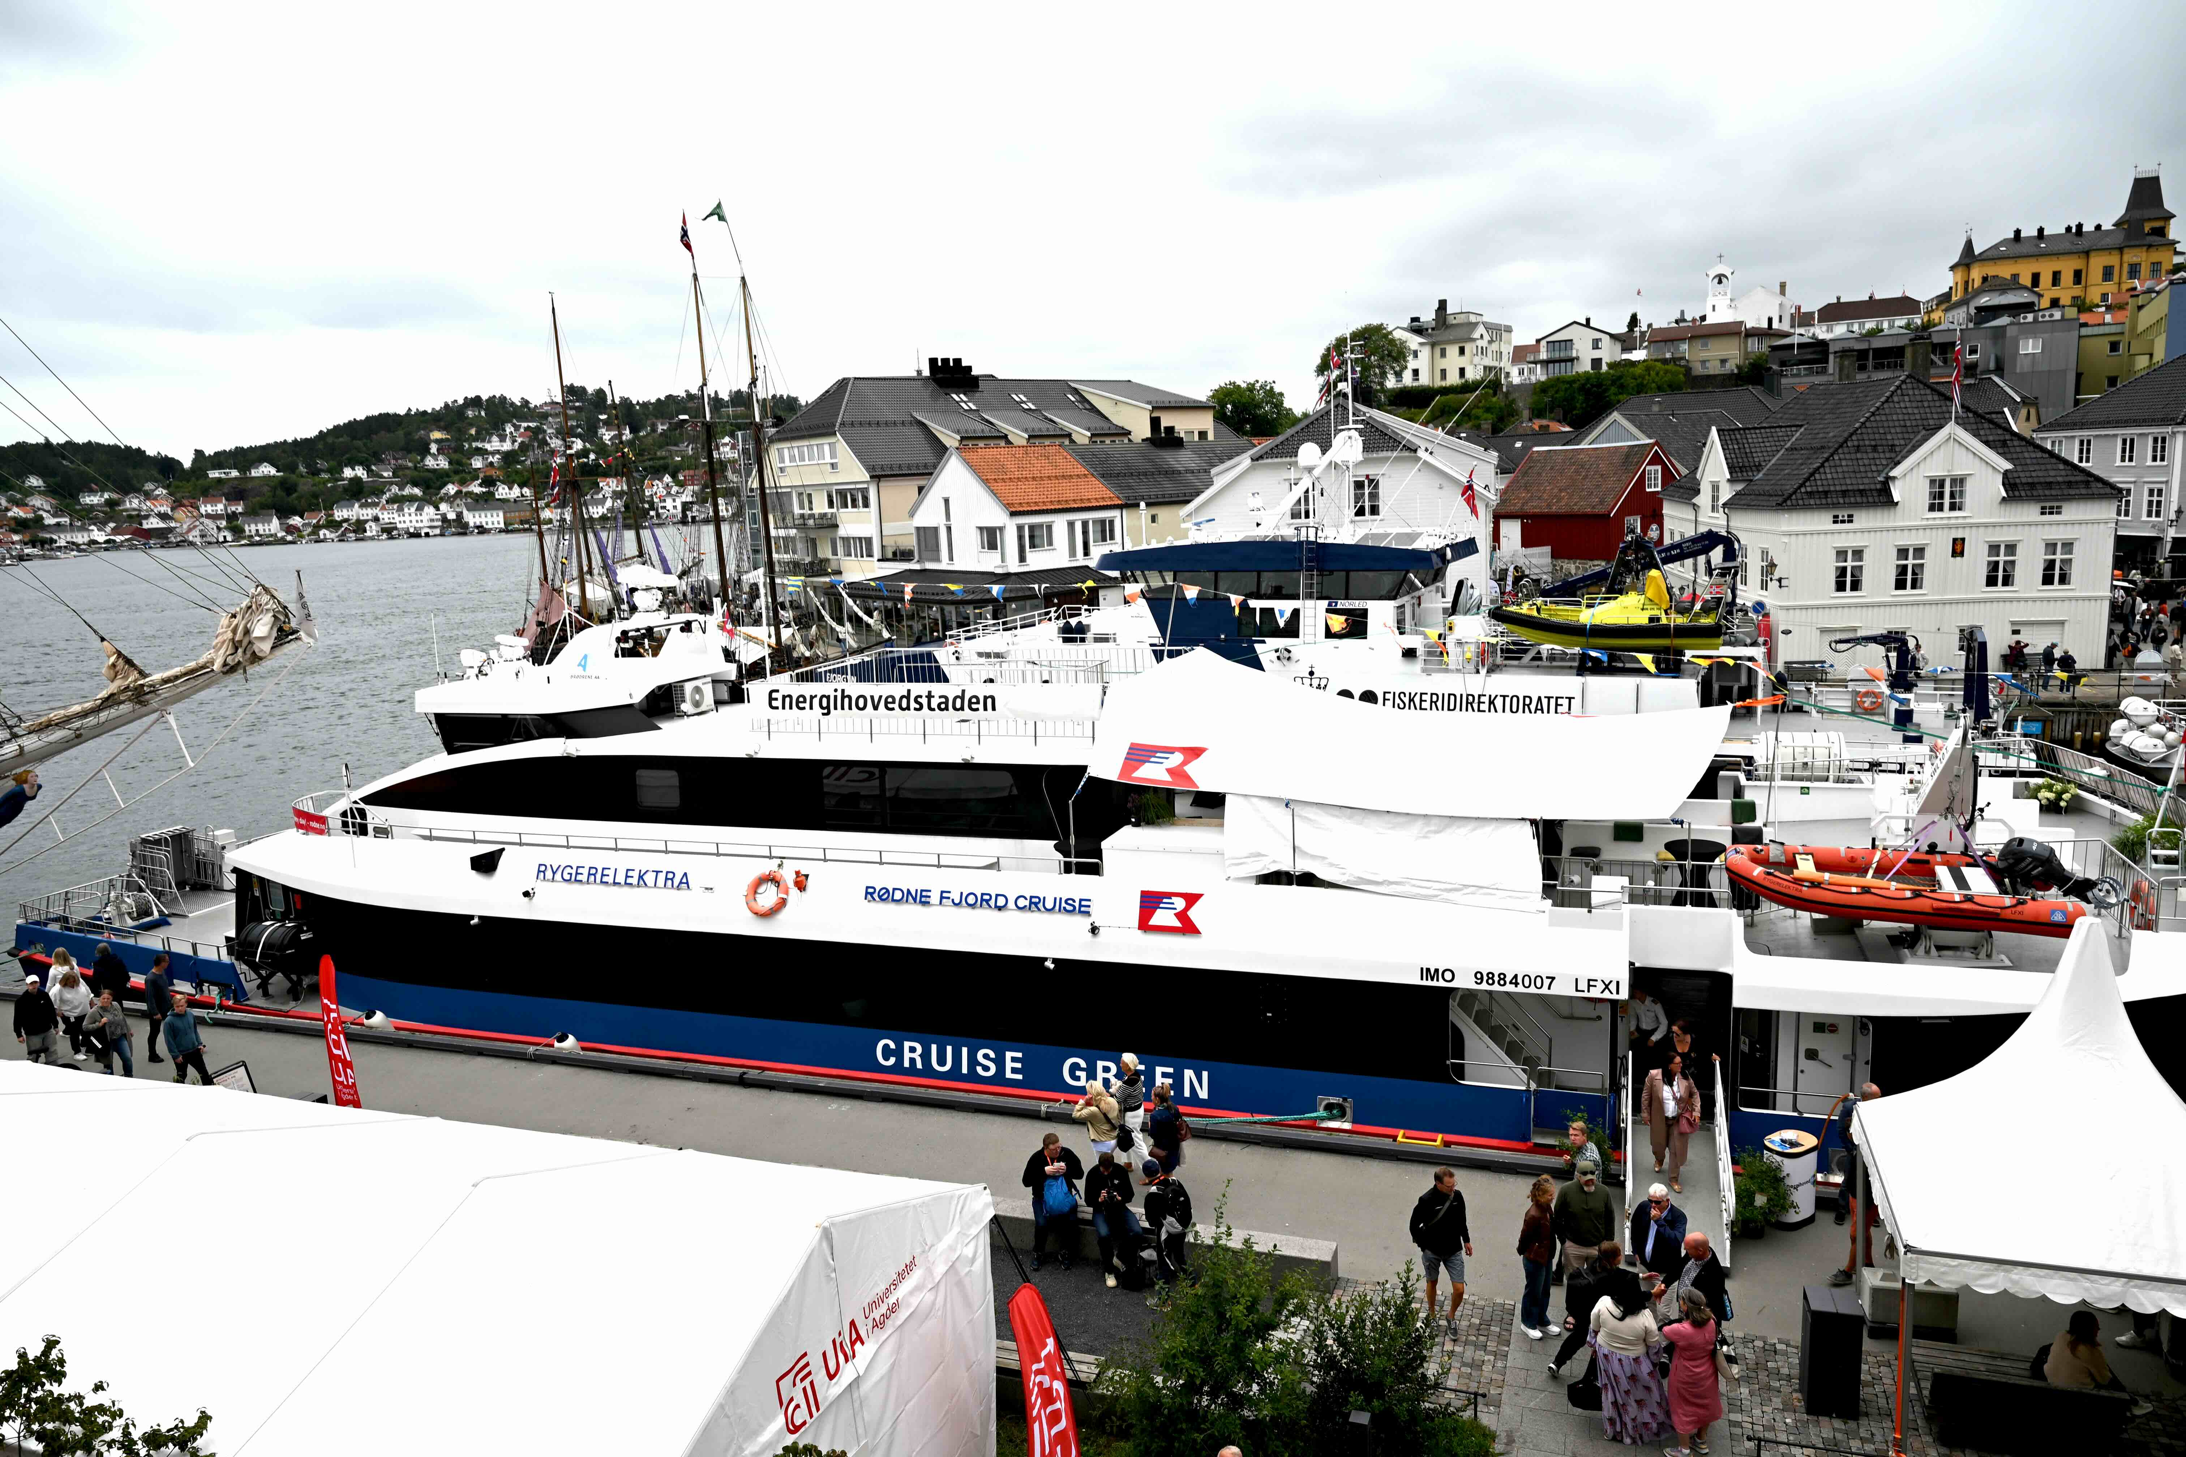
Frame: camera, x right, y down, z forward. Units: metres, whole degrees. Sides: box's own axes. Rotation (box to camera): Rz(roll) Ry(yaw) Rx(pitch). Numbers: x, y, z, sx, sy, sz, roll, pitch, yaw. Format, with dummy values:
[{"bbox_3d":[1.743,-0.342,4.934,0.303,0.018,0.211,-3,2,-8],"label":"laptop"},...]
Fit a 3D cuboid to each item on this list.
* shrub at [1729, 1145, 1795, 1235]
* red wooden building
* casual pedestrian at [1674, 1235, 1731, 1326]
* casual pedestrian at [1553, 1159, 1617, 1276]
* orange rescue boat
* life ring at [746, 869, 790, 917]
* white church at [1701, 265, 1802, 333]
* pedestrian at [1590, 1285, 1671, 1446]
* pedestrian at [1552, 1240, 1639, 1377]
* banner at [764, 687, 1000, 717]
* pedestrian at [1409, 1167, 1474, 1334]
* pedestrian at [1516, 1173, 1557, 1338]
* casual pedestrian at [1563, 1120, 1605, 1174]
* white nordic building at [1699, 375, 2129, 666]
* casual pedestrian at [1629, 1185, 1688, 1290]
[{"bbox_3d":[7.999,5.449,17.405,0.750,1.100,0.750,1,11,19],"label":"shrub"},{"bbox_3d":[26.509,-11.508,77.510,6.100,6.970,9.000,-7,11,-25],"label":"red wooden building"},{"bbox_3d":[5.526,5.377,13.368,0.520,1.730,0.580,-7,11,-21],"label":"casual pedestrian"},{"bbox_3d":[4.903,5.160,14.579,0.600,1.800,0.420,0,10,14],"label":"casual pedestrian"},{"bbox_3d":[10.125,1.934,18.482,4.100,1.020,1.850,2,12,27],"label":"orange rescue boat"},{"bbox_3d":[-4.868,2.482,21.826,0.740,0.750,0.120,1,-9,20],"label":"life ring"},{"bbox_3d":[85.944,-55.437,190.244,12.500,11.000,12.000,4,12,32],"label":"white church"},{"bbox_3d":[4.770,5.570,12.910,0.700,1.580,0.520,0,10,14],"label":"pedestrian"},{"bbox_3d":[4.715,5.451,13.610,0.820,1.580,0.520,-2,10,6],"label":"pedestrian"},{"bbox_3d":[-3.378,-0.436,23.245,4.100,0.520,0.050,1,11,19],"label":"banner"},{"bbox_3d":[3.779,5.598,15.668,0.620,1.830,0.450,-4,10,-5],"label":"pedestrian"},{"bbox_3d":[4.467,5.245,14.506,0.420,1.700,0.480,3,11,30],"label":"pedestrian"},{"bbox_3d":[5.136,5.005,15.435,0.450,1.790,0.500,-6,10,-18],"label":"casual pedestrian"},{"bbox_3d":[33.418,-9.425,63.966,12.306,11.250,20.183,-1,10,9],"label":"white nordic building"},{"bbox_3d":[5.895,5.598,15.247,0.580,1.780,0.420,3,12,28],"label":"casual pedestrian"}]

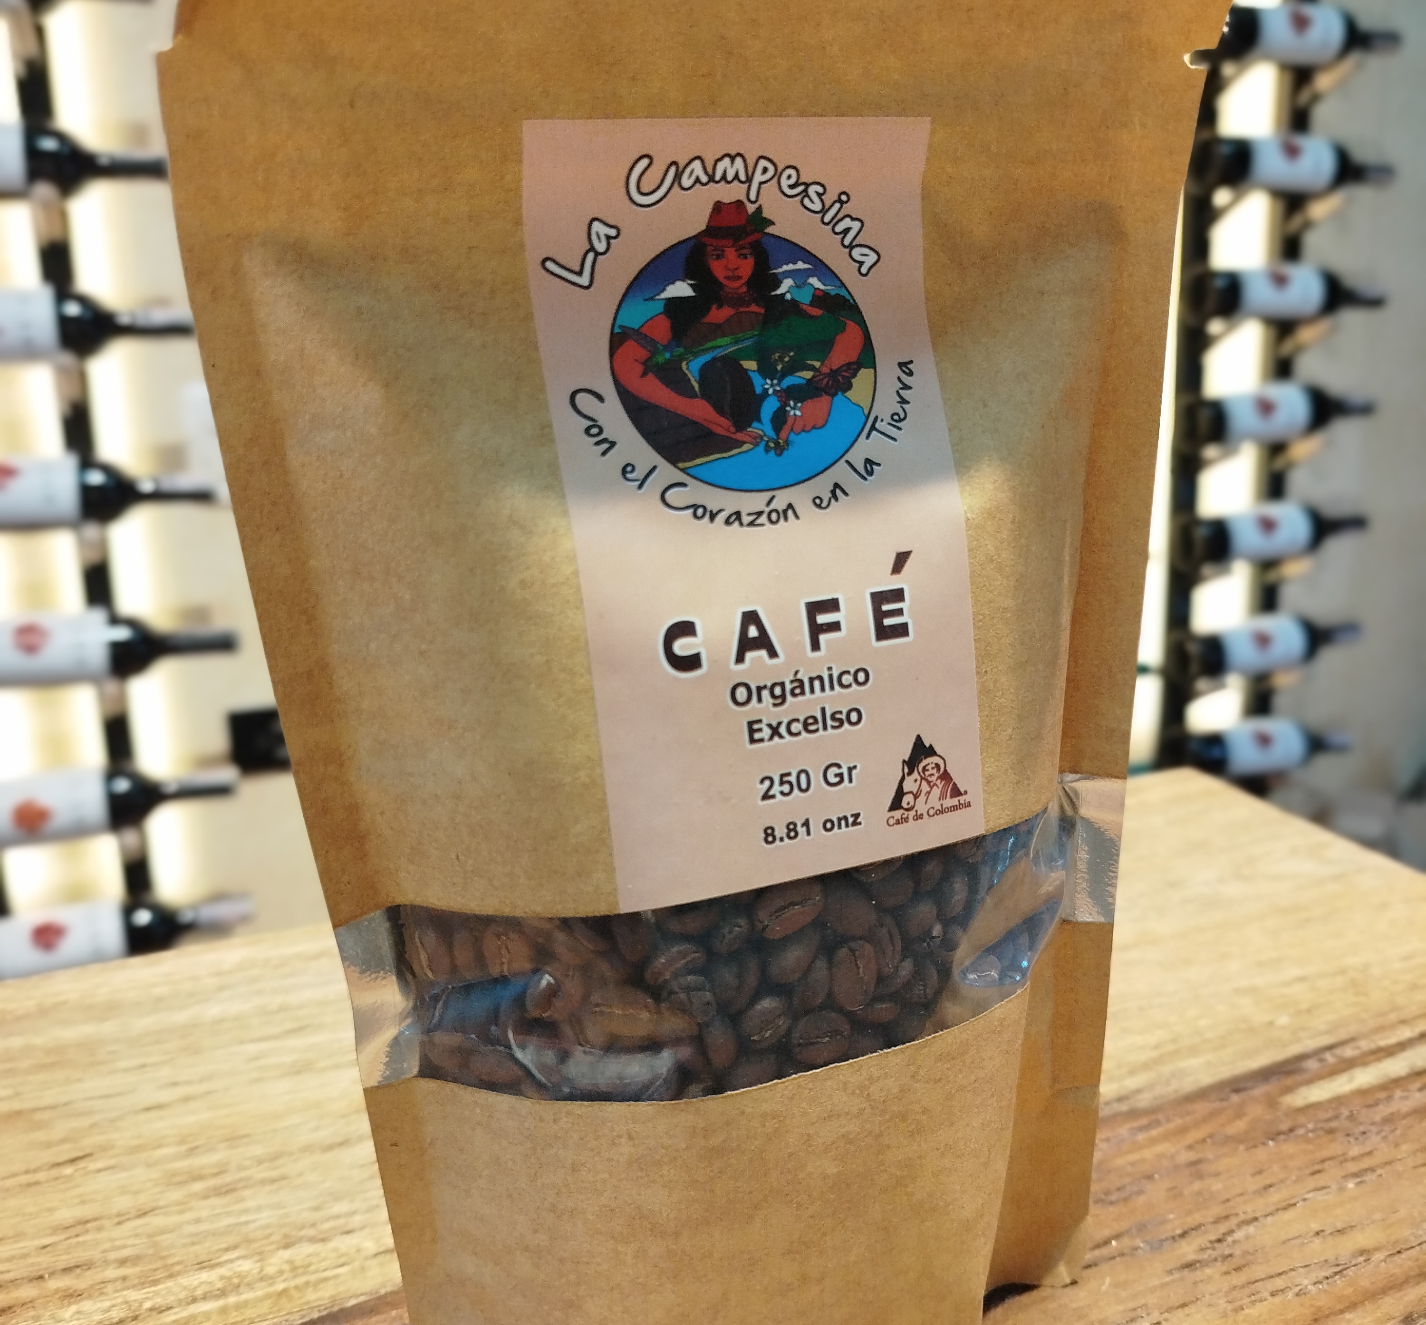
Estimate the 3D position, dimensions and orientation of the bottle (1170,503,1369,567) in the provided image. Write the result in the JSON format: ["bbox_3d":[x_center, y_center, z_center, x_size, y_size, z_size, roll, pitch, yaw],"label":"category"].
[{"bbox_3d":[0.812,-0.188,1.897,0.300,0.076,0.076,-7,13,-19],"label":"bottle"}]

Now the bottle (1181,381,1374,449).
[{"bbox_3d":[0.805,-0.351,1.860,0.300,0.076,0.076,-7,13,-19],"label":"bottle"}]

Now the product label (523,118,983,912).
[{"bbox_3d":[0.009,-0.022,0.194,0.061,0.112,0.010,-9,9,-19],"label":"product label"}]

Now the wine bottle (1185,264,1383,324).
[{"bbox_3d":[0.801,-0.511,1.825,0.300,0.076,0.076,-3,12,-20],"label":"wine bottle"}]

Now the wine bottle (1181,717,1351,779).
[{"bbox_3d":[0.821,0.124,1.965,0.300,0.076,0.076,-3,12,-20],"label":"wine bottle"}]

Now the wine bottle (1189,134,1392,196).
[{"bbox_3d":[0.795,-0.675,1.789,0.300,0.076,0.076,-3,12,-20],"label":"wine bottle"}]

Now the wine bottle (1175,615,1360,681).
[{"bbox_3d":[0.818,-0.027,1.933,0.300,0.076,0.076,-7,13,-19],"label":"wine bottle"}]

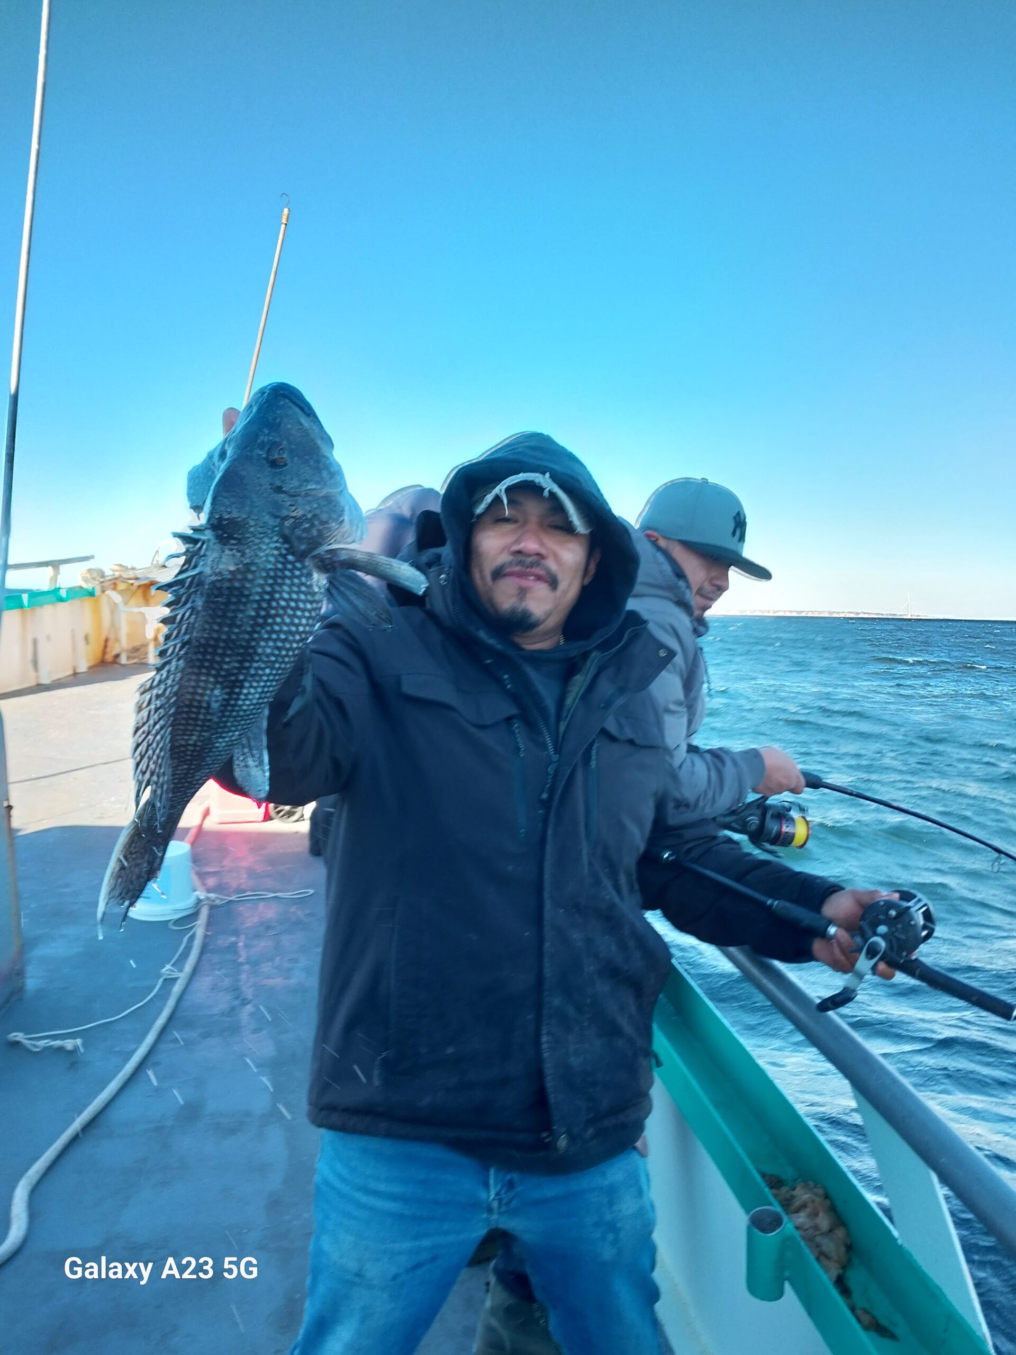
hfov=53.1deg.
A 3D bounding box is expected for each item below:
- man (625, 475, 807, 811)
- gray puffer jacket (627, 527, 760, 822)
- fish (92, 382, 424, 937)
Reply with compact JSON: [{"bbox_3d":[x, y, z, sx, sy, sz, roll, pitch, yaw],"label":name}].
[{"bbox_3d":[0.224,0.490,1.897,0.580,1.700,0.560,2,4,10],"label":"man"},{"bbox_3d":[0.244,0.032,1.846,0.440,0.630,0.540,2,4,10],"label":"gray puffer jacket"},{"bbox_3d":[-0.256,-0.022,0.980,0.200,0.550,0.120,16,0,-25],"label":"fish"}]

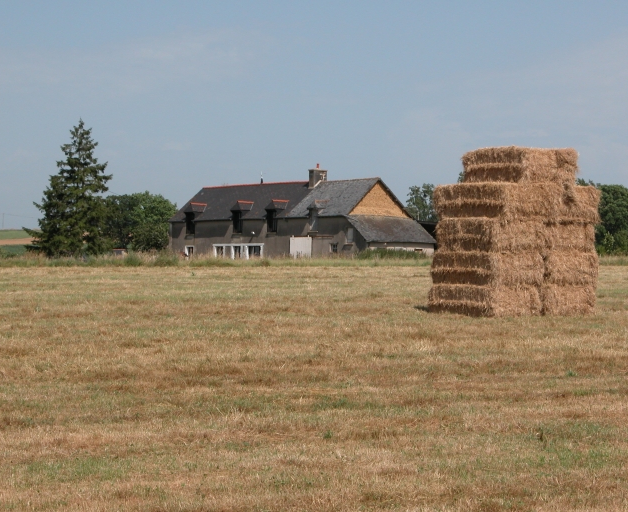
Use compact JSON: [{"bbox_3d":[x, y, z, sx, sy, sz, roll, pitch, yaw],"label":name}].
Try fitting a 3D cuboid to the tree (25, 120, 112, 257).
[{"bbox_3d":[-23.800,-6.450,222.000,8.350,13.500,8.000,0,0,0],"label":"tree"}]

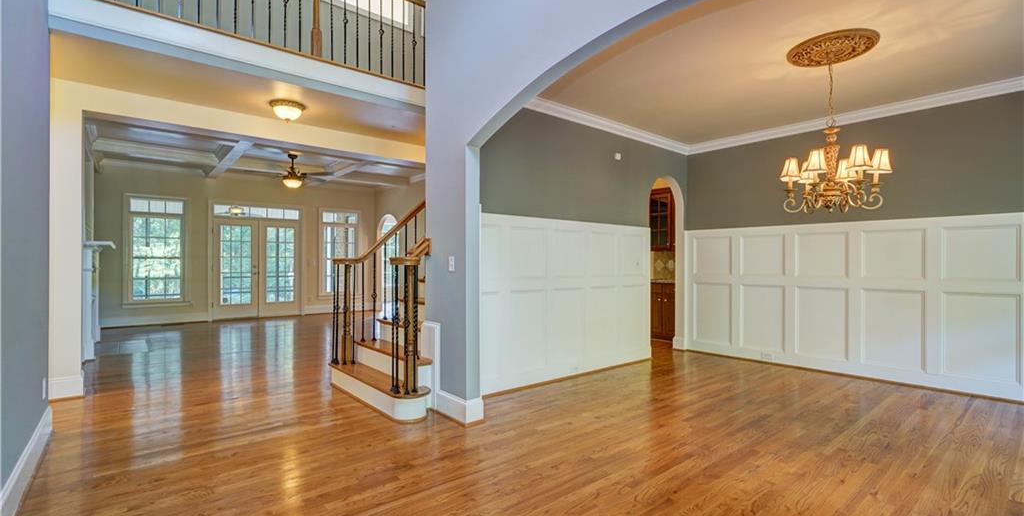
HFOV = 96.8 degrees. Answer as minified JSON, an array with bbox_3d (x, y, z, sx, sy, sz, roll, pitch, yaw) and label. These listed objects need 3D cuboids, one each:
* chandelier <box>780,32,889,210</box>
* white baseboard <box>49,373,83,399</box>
[{"bbox_3d":[2.246,-0.890,3.172,0.660,1.150,0.660,0,-1,-40],"label":"chandelier"},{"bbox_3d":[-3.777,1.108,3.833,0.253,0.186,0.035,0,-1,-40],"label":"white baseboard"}]

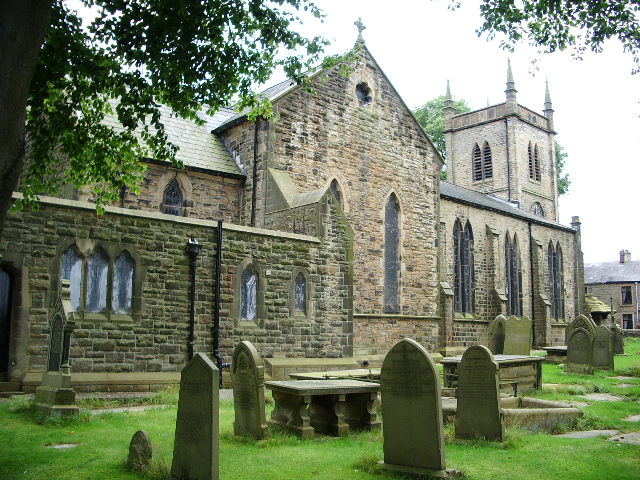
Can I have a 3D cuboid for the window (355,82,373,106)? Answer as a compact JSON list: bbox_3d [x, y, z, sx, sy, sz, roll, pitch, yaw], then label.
[{"bbox_3d":[1.618,-5.537,24.732,0.976,0.953,0.220,9,-12,-42],"label":"window"}]

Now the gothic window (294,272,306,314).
[{"bbox_3d":[-0.600,1.511,18.451,0.443,1.165,0.220,9,-12,-42],"label":"gothic window"}]

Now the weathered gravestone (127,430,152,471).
[{"bbox_3d":[-2.009,2.346,7.272,0.300,0.410,0.110,-7,-12,39],"label":"weathered gravestone"}]

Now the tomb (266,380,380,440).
[{"bbox_3d":[0.052,2.568,9.903,1.550,0.710,0.910,8,-12,-39],"label":"tomb"}]

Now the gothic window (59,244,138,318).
[{"bbox_3d":[-4.931,0.939,14.422,1.771,1.525,0.220,9,-12,-42],"label":"gothic window"}]

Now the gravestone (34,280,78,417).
[{"bbox_3d":[-4.208,1.723,10.510,0.440,2.160,0.820,9,-12,-42],"label":"gravestone"}]

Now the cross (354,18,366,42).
[{"bbox_3d":[1.500,-7.764,23.932,0.628,0.969,0.170,9,-12,-42],"label":"cross"}]

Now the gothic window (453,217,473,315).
[{"bbox_3d":[6.078,1.122,27.756,1.552,4.088,0.250,9,-12,-42],"label":"gothic window"}]

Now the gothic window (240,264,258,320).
[{"bbox_3d":[-1.924,1.381,17.213,0.582,1.510,0.220,9,-12,-42],"label":"gothic window"}]

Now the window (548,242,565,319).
[{"bbox_3d":[11.943,2.038,33.050,1.650,4.024,0.250,9,-12,-42],"label":"window"}]

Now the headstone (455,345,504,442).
[{"bbox_3d":[2.312,2.201,9.401,0.720,1.350,0.110,-7,-12,41],"label":"headstone"}]

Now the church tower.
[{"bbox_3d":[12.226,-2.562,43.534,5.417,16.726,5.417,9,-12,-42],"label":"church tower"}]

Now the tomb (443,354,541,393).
[{"bbox_3d":[3.651,2.806,13.589,2.200,0.720,1.080,9,-12,-42],"label":"tomb"}]

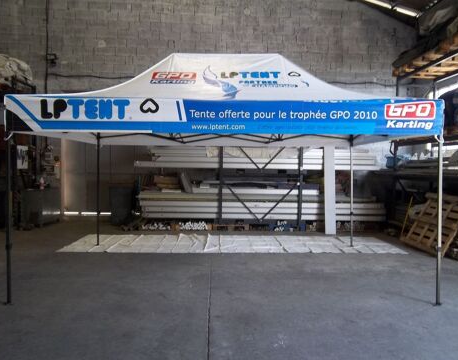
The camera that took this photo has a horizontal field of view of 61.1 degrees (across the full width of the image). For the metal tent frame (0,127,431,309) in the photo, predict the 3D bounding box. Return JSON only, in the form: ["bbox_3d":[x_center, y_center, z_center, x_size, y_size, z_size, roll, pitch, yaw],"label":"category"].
[{"bbox_3d":[-0.050,0.210,5.610,4.660,2.140,2.960,0,3,0],"label":"metal tent frame"}]

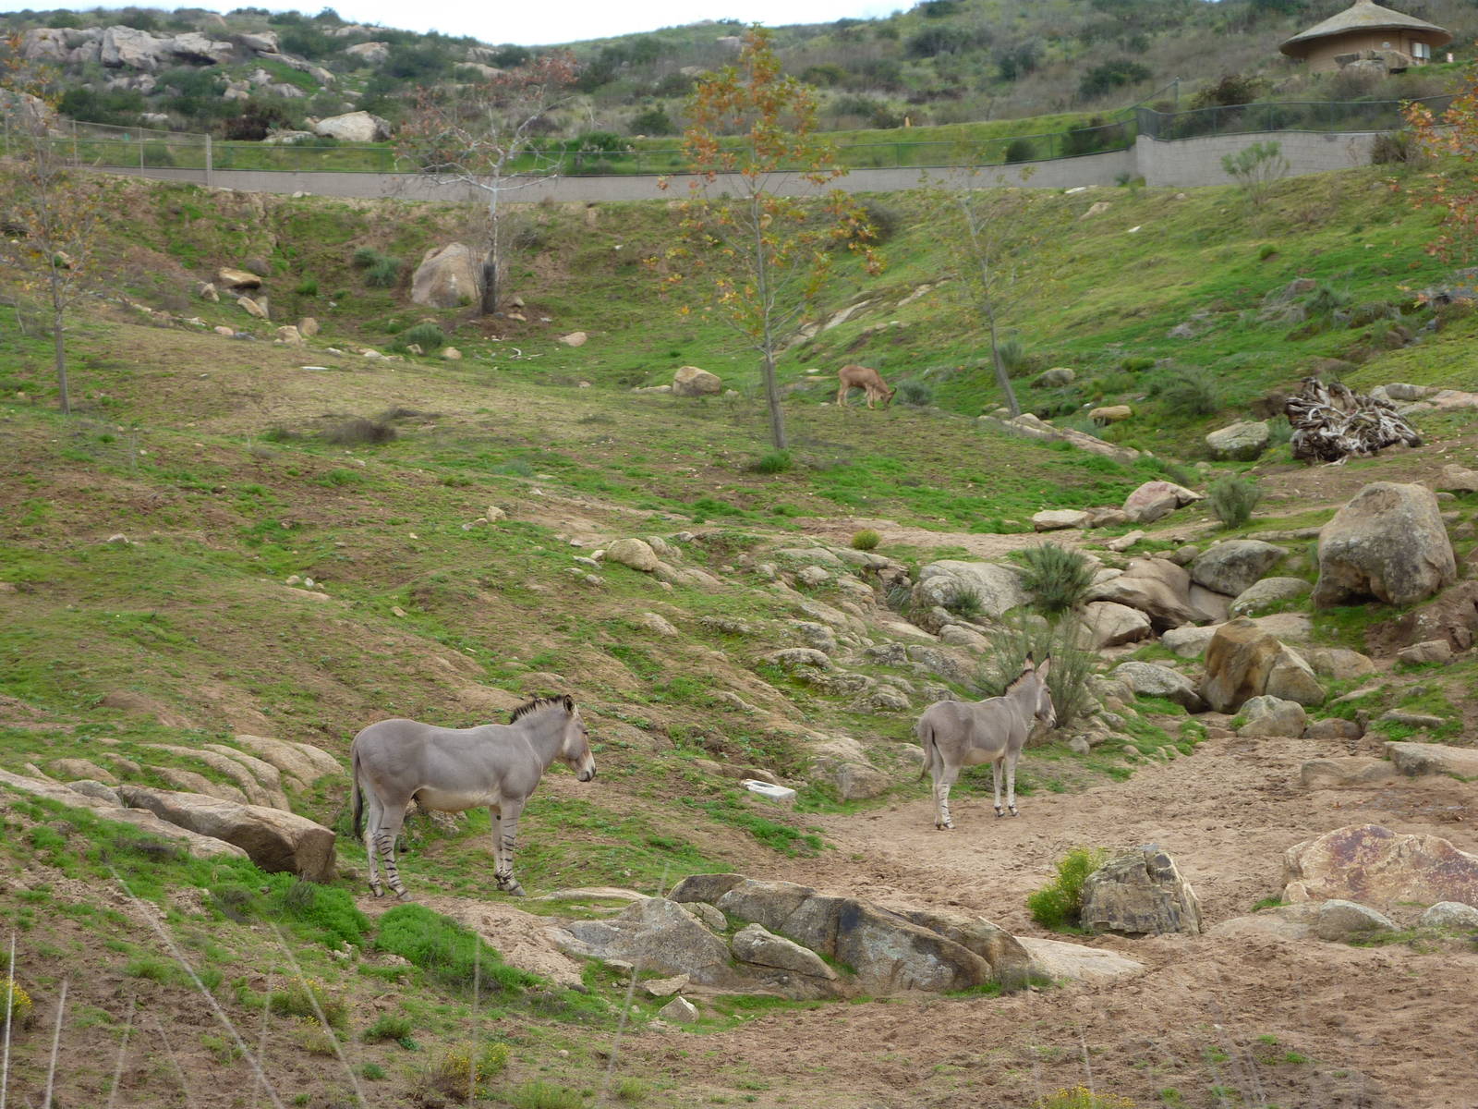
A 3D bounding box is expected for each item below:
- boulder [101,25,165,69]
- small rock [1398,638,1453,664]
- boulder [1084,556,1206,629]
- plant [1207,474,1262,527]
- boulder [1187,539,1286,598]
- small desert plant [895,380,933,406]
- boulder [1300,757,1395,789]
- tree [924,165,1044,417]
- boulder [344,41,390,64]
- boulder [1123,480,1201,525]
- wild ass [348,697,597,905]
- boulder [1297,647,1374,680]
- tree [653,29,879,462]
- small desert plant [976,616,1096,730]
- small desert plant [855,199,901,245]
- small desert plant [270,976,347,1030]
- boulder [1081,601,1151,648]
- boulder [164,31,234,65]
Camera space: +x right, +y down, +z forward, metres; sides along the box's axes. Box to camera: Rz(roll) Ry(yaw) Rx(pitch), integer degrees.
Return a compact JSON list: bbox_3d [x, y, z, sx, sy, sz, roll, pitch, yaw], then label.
[{"bbox_3d":[-32.470,-27.146,190.000,3.400,2.300,2.600,0,-1,0],"label":"boulder"},{"bbox_3d":[9.097,1.286,47.000,0.700,0.340,0.500,0,-2,0],"label":"small rock"},{"bbox_3d":[5.456,0.526,47.500,1.600,0.920,1.200,-1,0,0],"label":"boulder"},{"bbox_3d":[7.959,-0.842,57.000,0.863,0.795,0.850,-3,-4,8],"label":"plant"},{"bbox_3d":[7.046,0.204,50.000,1.350,0.740,1.000,-3,-1,8],"label":"boulder"},{"bbox_3d":[3.467,-3.193,70.000,0.750,0.500,0.700,-1,0,0],"label":"small desert plant"},{"bbox_3d":[6.611,2.377,38.500,1.040,0.330,0.700,-1,0,0],"label":"boulder"},{"bbox_3d":[4.362,-4.680,63.000,2.135,4.397,2.100,0,2,0],"label":"tree"},{"bbox_3d":[-18.914,-25.483,180.000,2.300,1.000,1.800,0,-2,0],"label":"boulder"},{"bbox_3d":[6.559,-0.806,55.000,1.200,0.640,0.900,-1,0,0],"label":"boulder"},{"bbox_3d":[-1.945,1.764,25.900,1.770,1.490,0.460,-1,0,-8],"label":"wild ass"},{"bbox_3d":[8.009,1.465,47.500,0.999,0.397,0.750,-3,-4,10],"label":"boulder"},{"bbox_3d":[0.513,-5.604,63.000,3.900,7.450,3.700,-2,-1,1],"label":"tree"},{"bbox_3d":[3.262,1.296,38.800,1.302,1.207,1.200,0,2,0],"label":"small desert plant"},{"bbox_3d":[4.162,-9.930,106.000,1.380,1.350,1.300,-2,-1,2],"label":"small desert plant"},{"bbox_3d":[-2.710,2.823,22.300,0.487,0.298,0.450,0,2,0],"label":"small desert plant"},{"bbox_3d":[5.053,0.939,47.500,0.938,0.578,0.800,-2,-4,6],"label":"boulder"},{"bbox_3d":[-28.942,-27.084,190.000,3.600,1.700,2.500,0,-1,0],"label":"boulder"}]

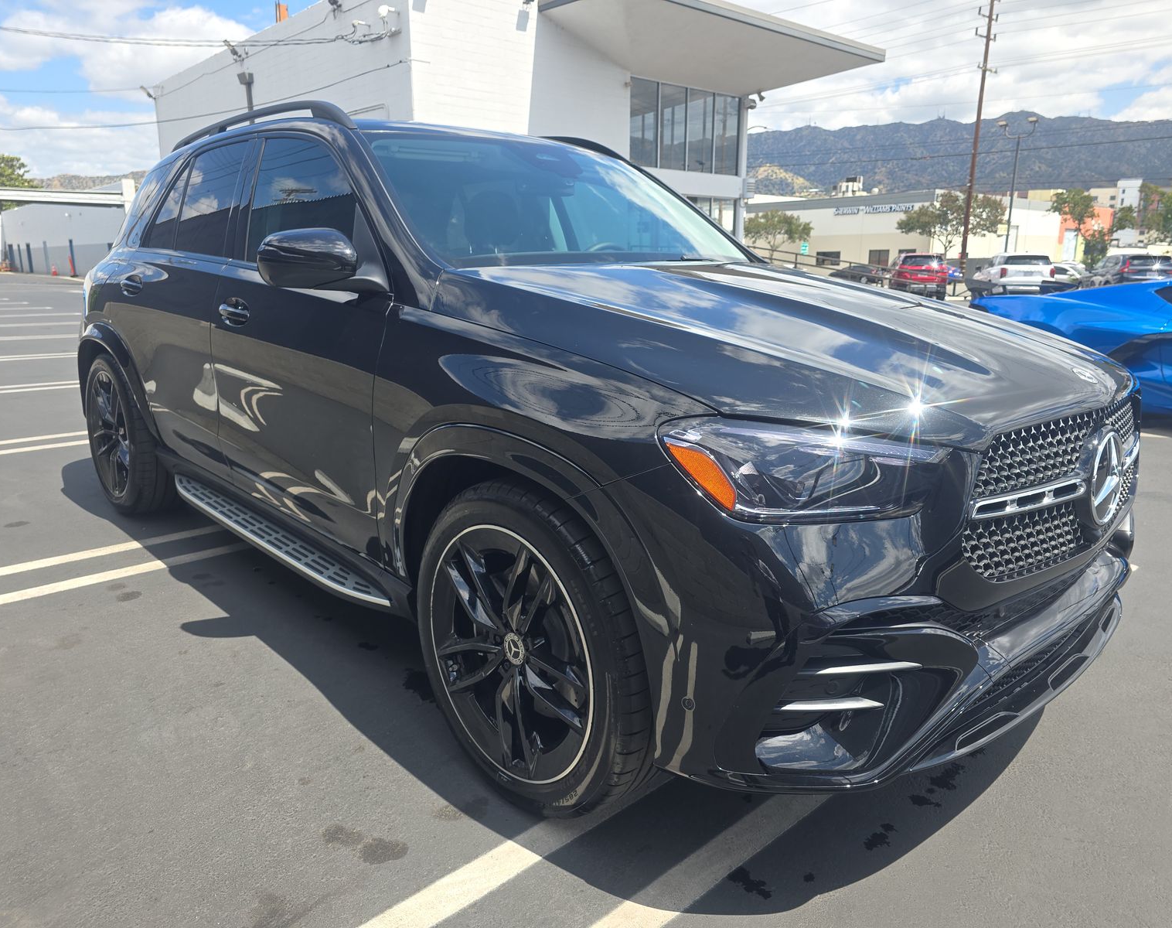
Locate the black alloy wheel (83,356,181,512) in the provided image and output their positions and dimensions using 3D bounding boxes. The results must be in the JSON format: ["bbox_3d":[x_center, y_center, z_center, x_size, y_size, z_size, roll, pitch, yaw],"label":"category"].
[{"bbox_3d":[-2.166,-0.172,4.011,0.290,0.780,0.785,-13,20,-42],"label":"black alloy wheel"}]

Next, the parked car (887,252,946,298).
[{"bbox_3d":[12.906,-7.342,32.073,1.850,1.690,4.620,4,15,16],"label":"parked car"}]

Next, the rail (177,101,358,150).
[{"bbox_3d":[-1.387,-1.357,3.346,0.080,0.150,1.880,-12,19,-42],"label":"rail"}]

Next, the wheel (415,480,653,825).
[{"bbox_3d":[-0.092,0.404,1.930,0.290,0.785,0.785,-12,19,-42],"label":"wheel"}]

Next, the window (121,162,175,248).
[{"bbox_3d":[-2.171,-1.249,3.990,0.110,0.420,0.700,21,0,-37],"label":"window"}]

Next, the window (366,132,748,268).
[{"bbox_3d":[-0.031,-0.880,2.808,1.420,0.120,0.750,-12,54,-42],"label":"window"}]

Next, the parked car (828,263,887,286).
[{"bbox_3d":[22.200,-15.500,67.400,1.830,1.440,4.700,-13,19,-40],"label":"parked car"}]

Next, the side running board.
[{"bbox_3d":[-1.134,0.207,2.852,0.160,0.080,1.700,-12,19,-42],"label":"side running board"}]

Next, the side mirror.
[{"bbox_3d":[-0.756,-0.551,2.228,0.230,0.165,0.150,-12,19,-42],"label":"side mirror"}]

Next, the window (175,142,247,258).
[{"bbox_3d":[-1.393,-0.972,3.039,0.560,0.410,0.050,15,-1,44],"label":"window"}]

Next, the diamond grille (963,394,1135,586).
[{"bbox_3d":[1.095,0.019,1.806,1.060,0.340,0.140,-13,20,-42],"label":"diamond grille"}]

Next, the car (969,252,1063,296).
[{"bbox_3d":[15.485,-6.755,29.993,1.960,1.750,4.950,3,15,13],"label":"car"}]

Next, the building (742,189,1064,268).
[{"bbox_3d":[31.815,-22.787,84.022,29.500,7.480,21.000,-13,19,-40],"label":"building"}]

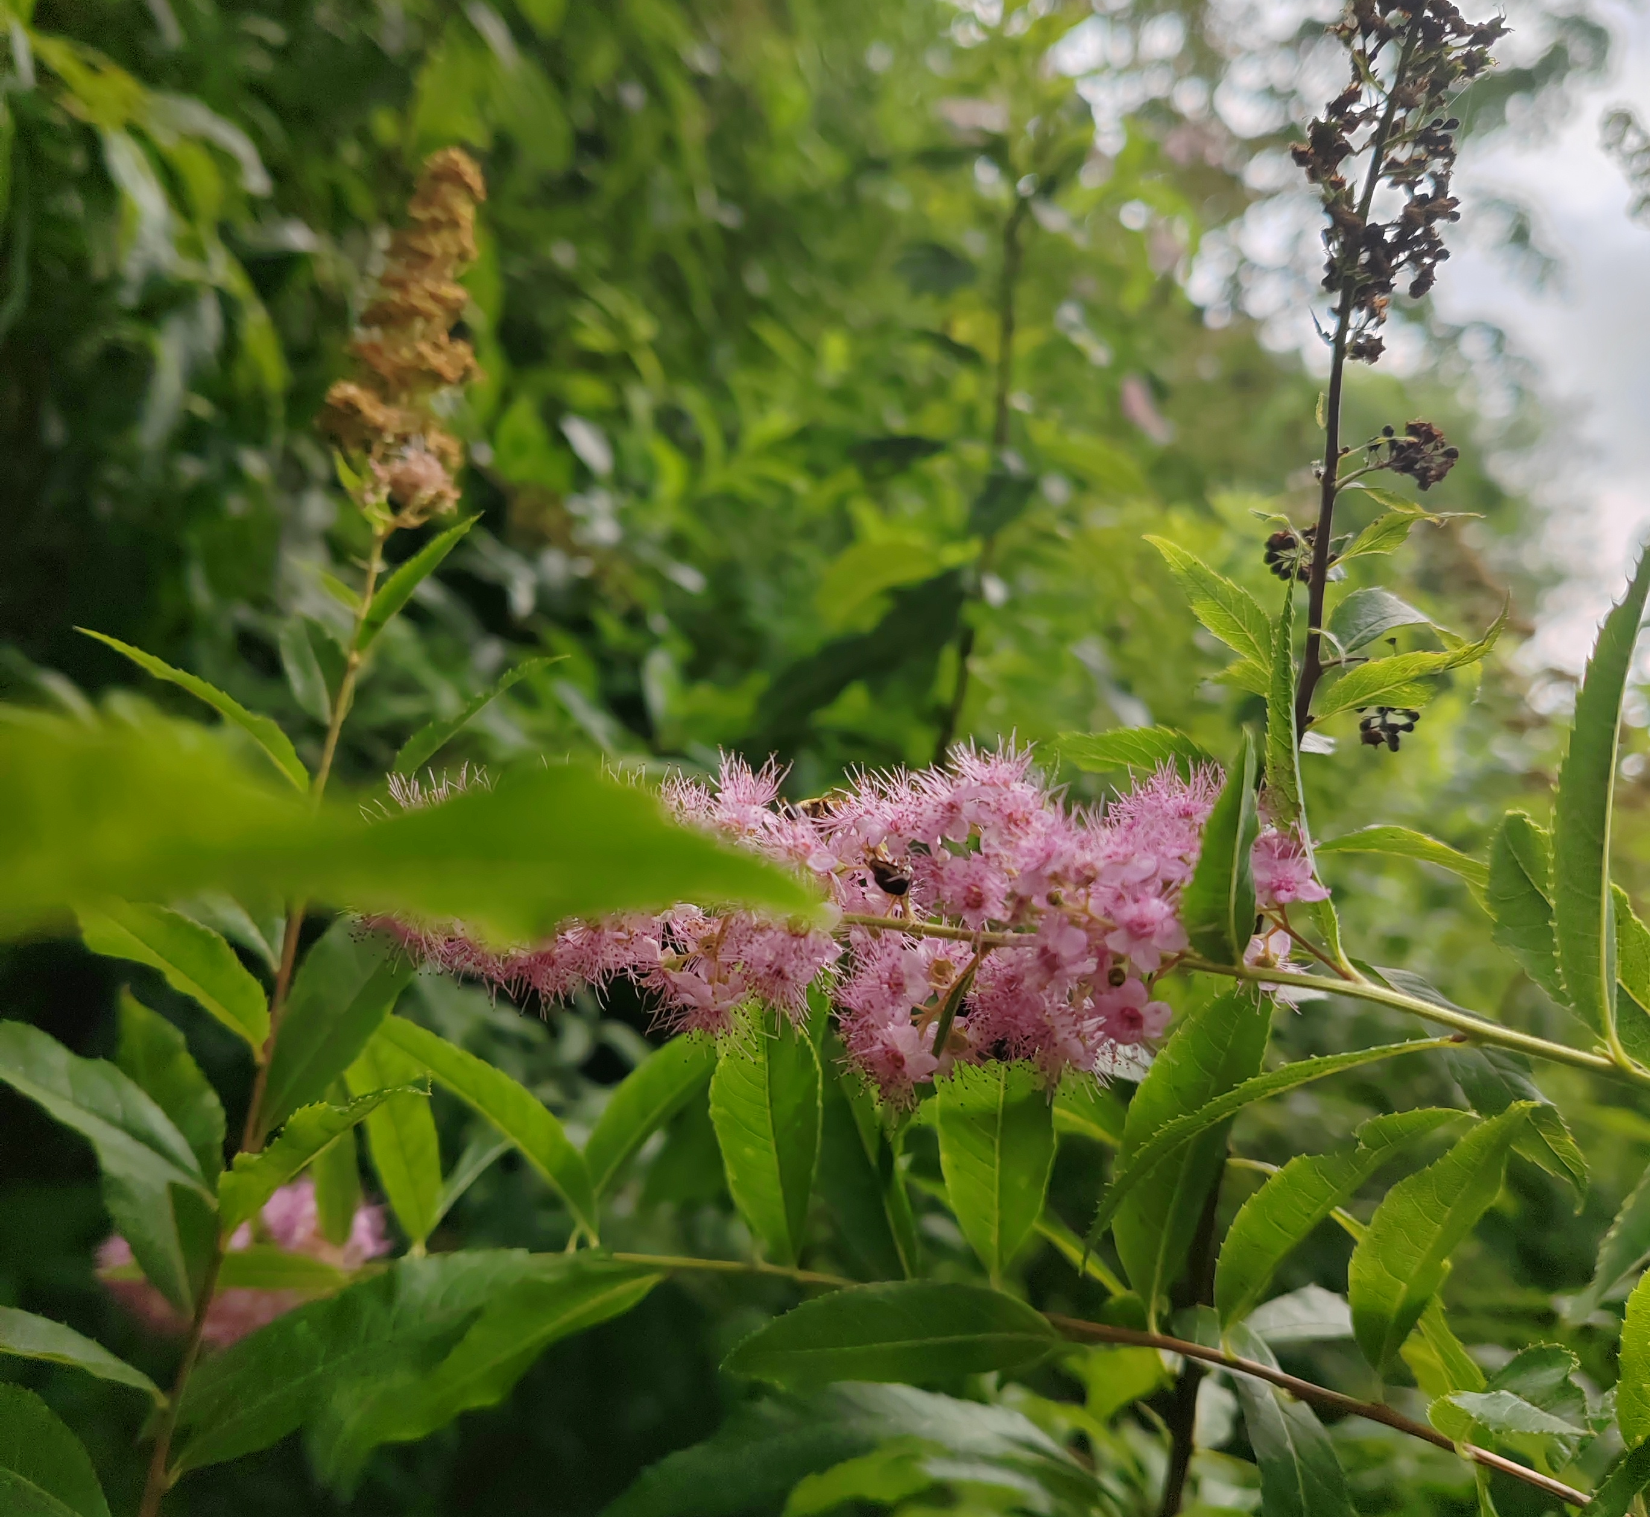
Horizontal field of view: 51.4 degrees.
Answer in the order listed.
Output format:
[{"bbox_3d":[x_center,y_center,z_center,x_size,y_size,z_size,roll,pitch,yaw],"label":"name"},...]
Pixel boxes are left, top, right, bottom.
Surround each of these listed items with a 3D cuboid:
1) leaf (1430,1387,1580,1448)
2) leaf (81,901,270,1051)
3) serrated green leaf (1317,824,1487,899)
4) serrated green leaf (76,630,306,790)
[{"bbox_3d":[0.081,0.078,0.203,0.018,0.007,0.009,5,3,6],"label":"leaf"},{"bbox_3d":[-0.099,0.032,0.260,0.007,0.039,0.015,-27,20,42],"label":"leaf"},{"bbox_3d":[0.086,0.016,0.253,0.029,0.008,0.013,15,28,31],"label":"serrated green leaf"},{"bbox_3d":[-0.088,-0.007,0.240,0.040,0.006,0.011,35,6,0],"label":"serrated green leaf"}]

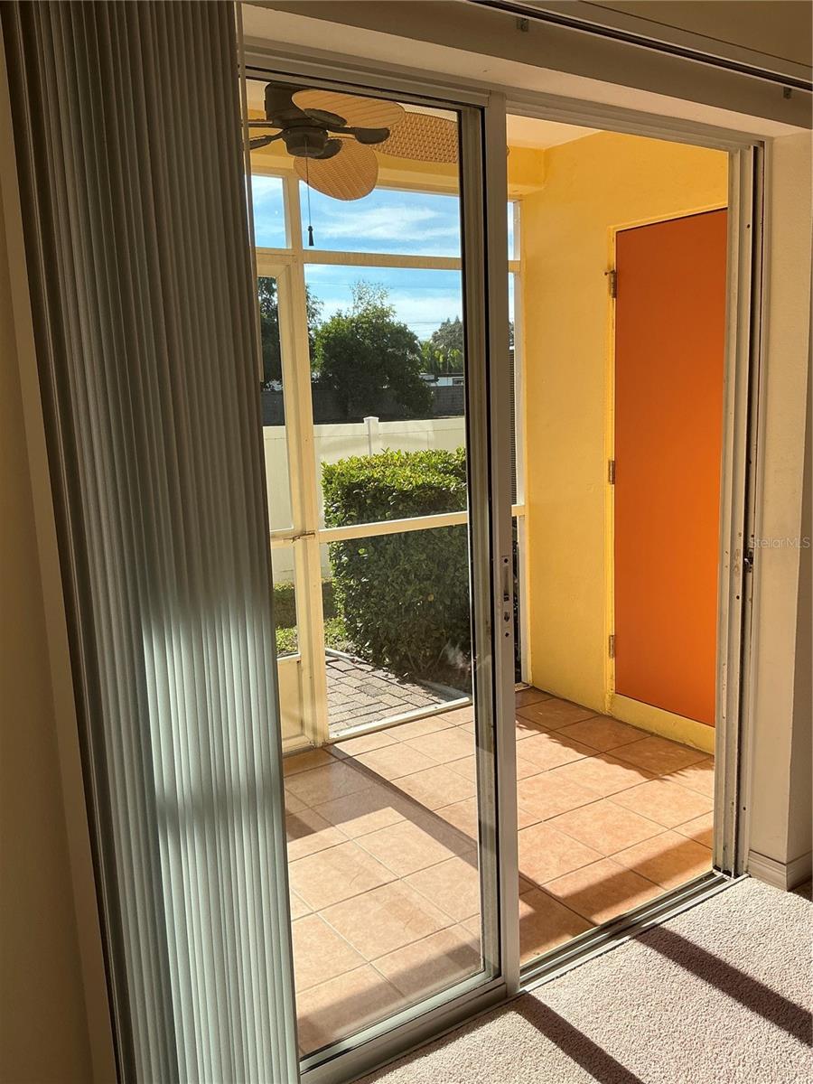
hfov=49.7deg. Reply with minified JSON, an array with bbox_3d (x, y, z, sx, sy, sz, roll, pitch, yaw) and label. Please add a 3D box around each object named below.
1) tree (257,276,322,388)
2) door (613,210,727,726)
[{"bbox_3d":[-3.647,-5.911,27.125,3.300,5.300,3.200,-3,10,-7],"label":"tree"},{"bbox_3d":[1.152,-0.260,3.564,0.050,2.035,0.770,-8,11,-33],"label":"door"}]

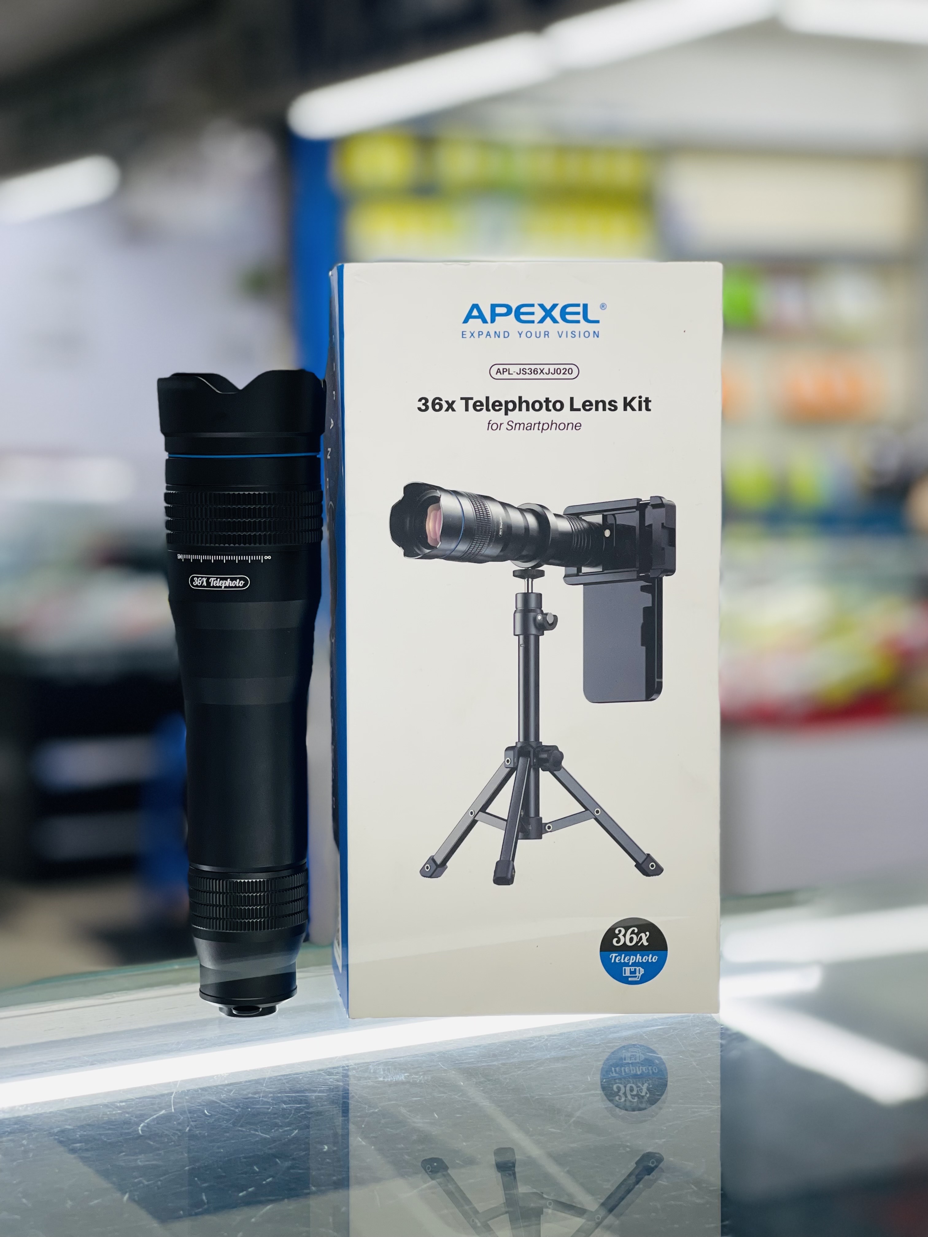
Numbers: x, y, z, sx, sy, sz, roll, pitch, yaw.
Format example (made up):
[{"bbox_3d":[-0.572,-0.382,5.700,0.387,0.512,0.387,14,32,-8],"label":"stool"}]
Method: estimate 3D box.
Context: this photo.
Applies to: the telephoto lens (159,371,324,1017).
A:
[{"bbox_3d":[-0.059,0.021,0.623,0.045,0.174,0.045,0,3,0],"label":"telephoto lens"}]

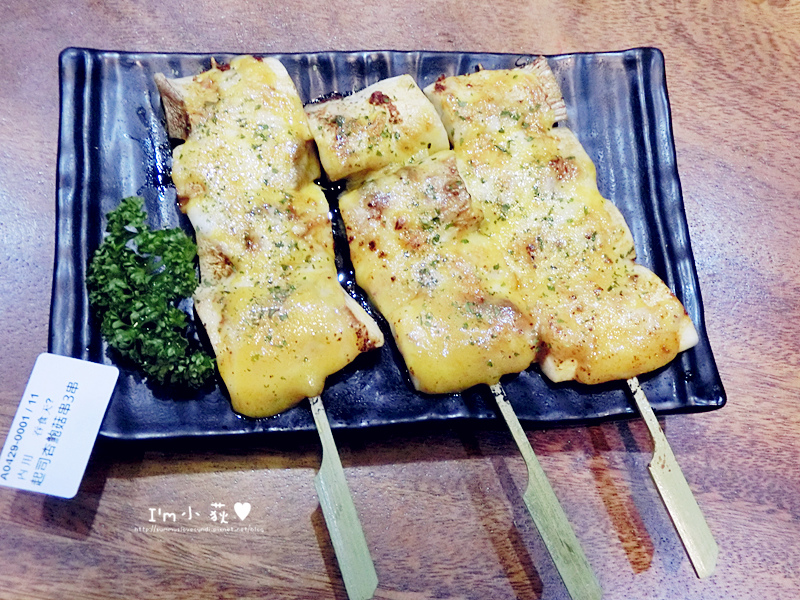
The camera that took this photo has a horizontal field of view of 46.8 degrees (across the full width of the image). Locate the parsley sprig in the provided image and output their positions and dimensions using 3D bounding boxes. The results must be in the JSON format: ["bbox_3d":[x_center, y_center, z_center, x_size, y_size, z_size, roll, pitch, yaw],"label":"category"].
[{"bbox_3d":[-0.078,-0.004,0.289,0.038,0.026,0.062,-12,75,-10],"label":"parsley sprig"}]

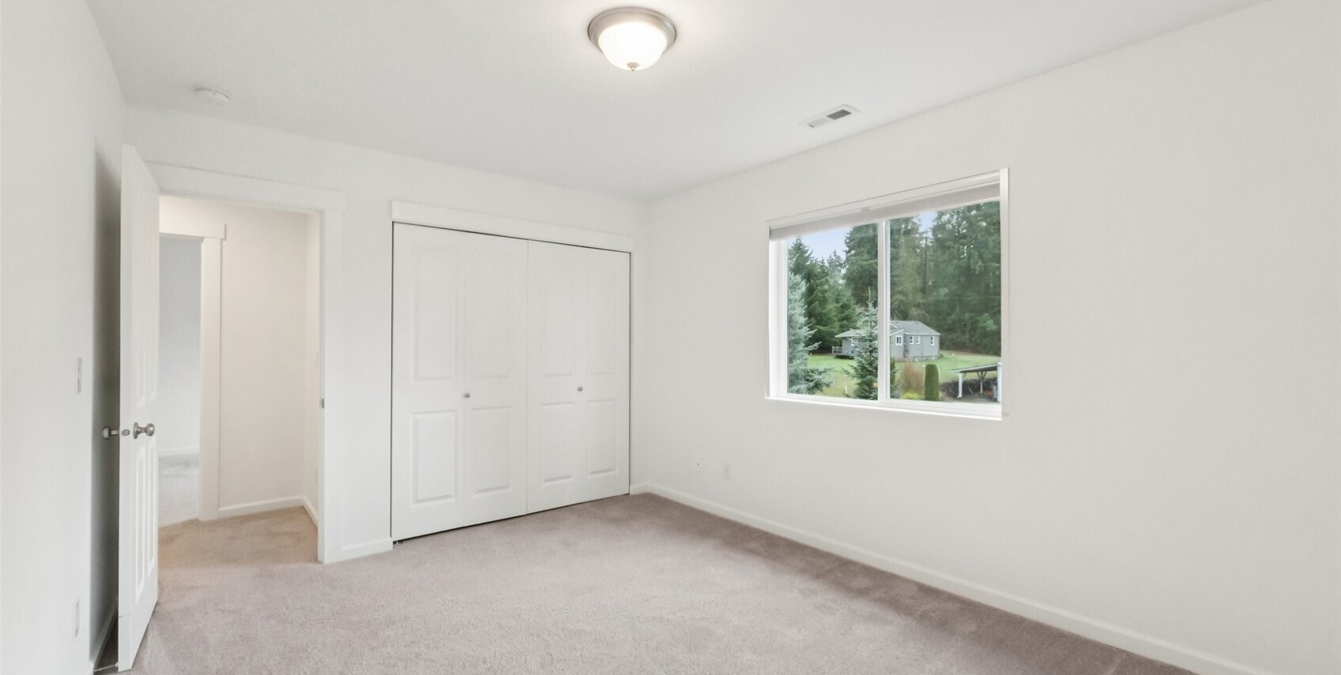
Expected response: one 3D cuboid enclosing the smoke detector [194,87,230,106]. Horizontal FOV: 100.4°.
[{"bbox_3d":[-2.196,-1.147,2.673,0.138,0.041,0.138,1,-1,-40],"label":"smoke detector"}]

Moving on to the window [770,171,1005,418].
[{"bbox_3d":[1.155,-0.189,3.215,0.121,1.206,1.493,1,-1,-40],"label":"window"}]

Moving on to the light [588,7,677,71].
[{"bbox_3d":[-0.144,-1.103,2.147,0.337,0.165,0.337,0,-1,0],"label":"light"}]

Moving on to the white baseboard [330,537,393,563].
[{"bbox_3d":[-1.835,1.275,3.377,0.291,0.077,0.015,1,-1,-40],"label":"white baseboard"}]

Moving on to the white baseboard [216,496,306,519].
[{"bbox_3d":[-3.111,1.295,4.267,0.536,0.079,0.016,1,-1,-40],"label":"white baseboard"}]

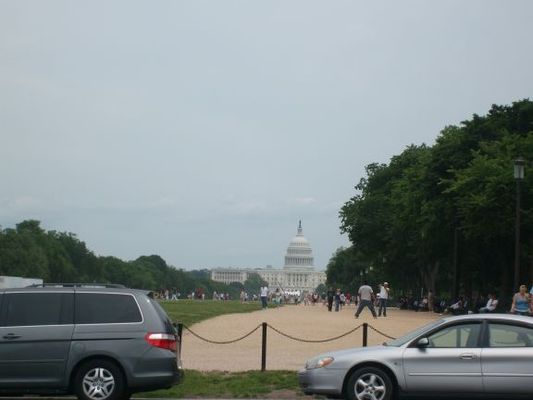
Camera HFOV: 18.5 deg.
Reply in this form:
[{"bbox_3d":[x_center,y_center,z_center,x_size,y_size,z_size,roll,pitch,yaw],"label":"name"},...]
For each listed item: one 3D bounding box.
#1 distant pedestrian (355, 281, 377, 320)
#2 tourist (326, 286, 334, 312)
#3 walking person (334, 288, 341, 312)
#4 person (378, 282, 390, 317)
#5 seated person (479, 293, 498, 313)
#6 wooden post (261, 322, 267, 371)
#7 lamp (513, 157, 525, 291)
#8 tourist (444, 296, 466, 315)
[{"bbox_3d":[4.480,4.511,73.500,0.930,1.670,0.450,1,-3,-3],"label":"distant pedestrian"},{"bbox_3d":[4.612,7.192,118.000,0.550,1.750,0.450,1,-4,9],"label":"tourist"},{"bbox_3d":[5.154,7.250,118.000,0.460,1.660,0.400,1,-4,9],"label":"walking person"},{"bbox_3d":[6.082,5.130,84.000,0.600,1.780,0.500,3,-4,-24],"label":"person"},{"bbox_3d":[11.151,5.334,82.000,1.000,1.250,0.600,2,-4,-14],"label":"seated person"},{"bbox_3d":[-0.048,2.615,29.000,0.085,0.860,0.085,1,-3,0],"label":"wooden post"},{"bbox_3d":[8.586,1.458,56.000,0.400,5.900,0.400,1,-3,0],"label":"lamp"},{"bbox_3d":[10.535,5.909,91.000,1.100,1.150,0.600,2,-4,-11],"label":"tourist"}]

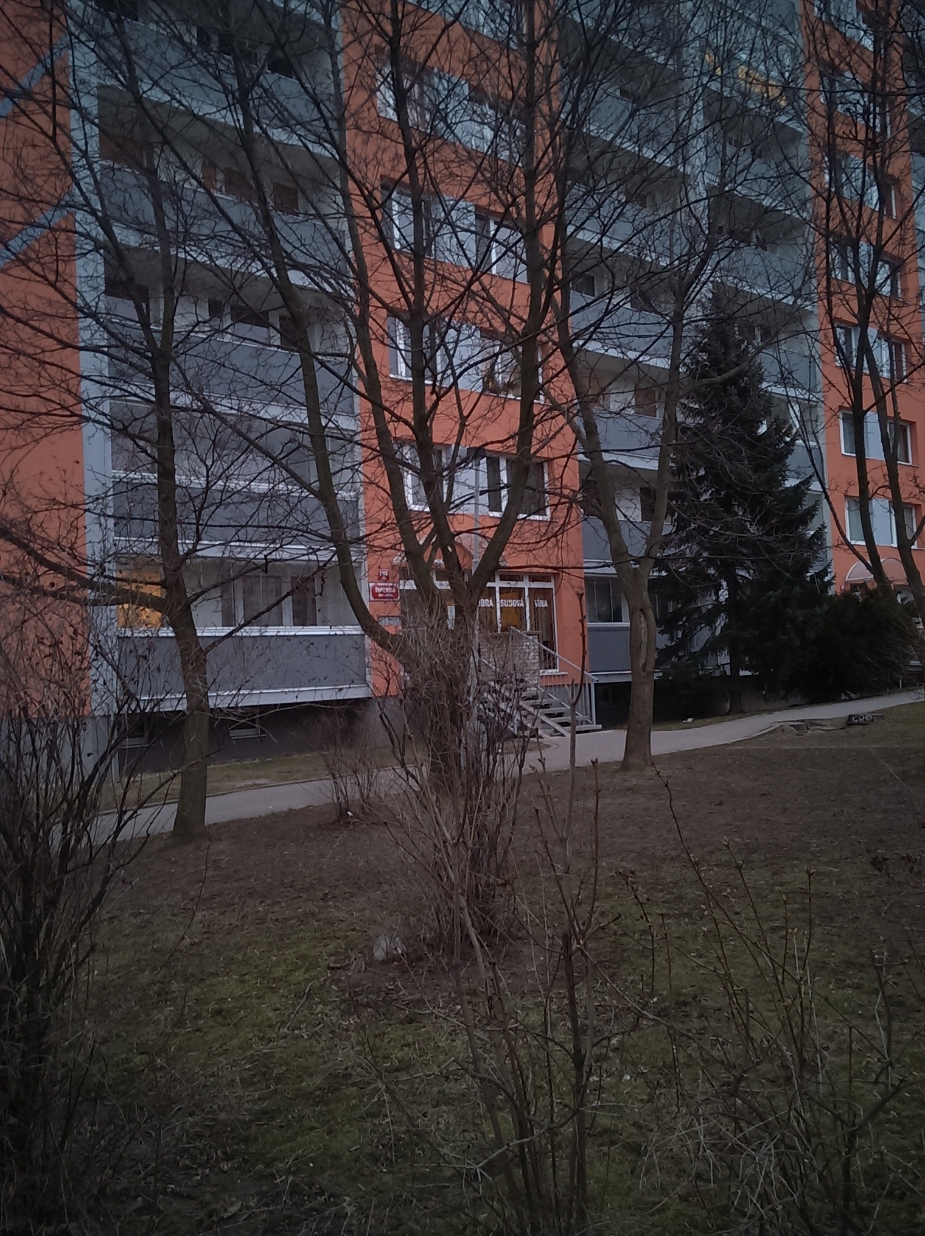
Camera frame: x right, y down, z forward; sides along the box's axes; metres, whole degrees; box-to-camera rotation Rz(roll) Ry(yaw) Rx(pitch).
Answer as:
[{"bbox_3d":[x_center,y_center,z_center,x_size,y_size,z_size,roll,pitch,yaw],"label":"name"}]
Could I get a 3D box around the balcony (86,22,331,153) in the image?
[{"bbox_3d":[-4.808,-10.021,23.563,5.400,1.380,1.100,-1,-3,-44],"label":"balcony"}]

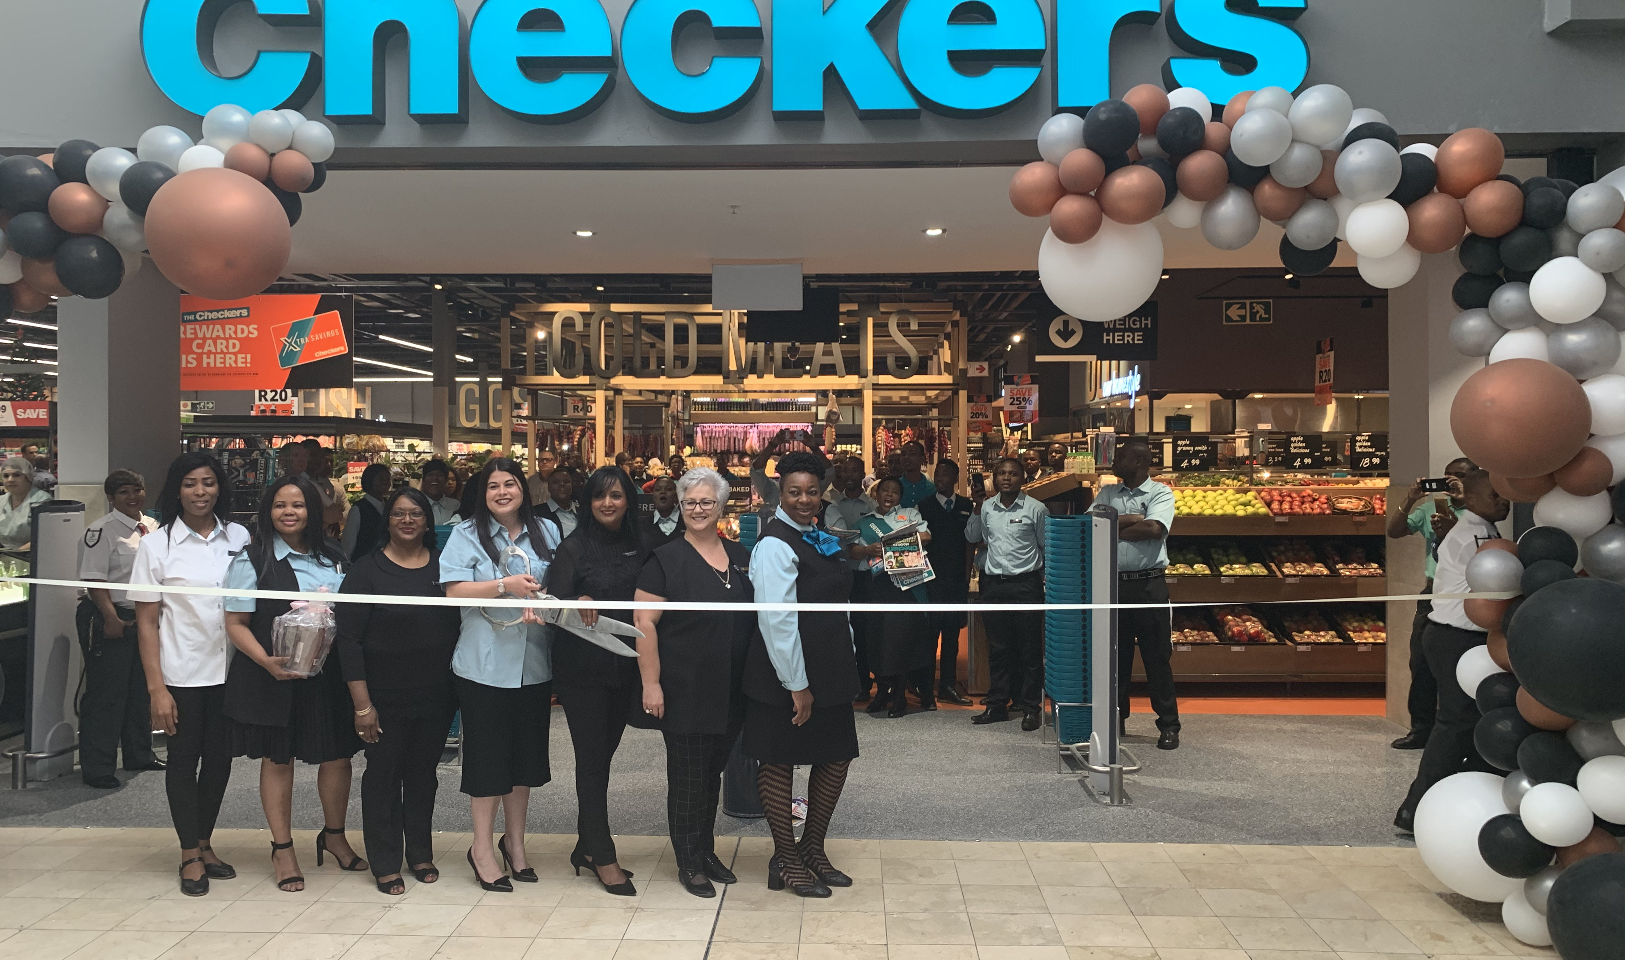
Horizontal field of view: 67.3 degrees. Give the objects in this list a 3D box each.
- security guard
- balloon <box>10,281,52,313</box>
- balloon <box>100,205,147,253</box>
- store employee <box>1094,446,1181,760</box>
[{"bbox_3d":[-3.579,0.746,6.330,0.360,1.600,0.480,0,1,24],"label":"security guard"},{"bbox_3d":[-2.873,-0.701,4.480,0.180,0.175,0.180,0,1,2],"label":"balloon"},{"bbox_3d":[-2.505,-0.934,4.480,0.205,0.200,0.205,0,1,2],"label":"balloon"},{"bbox_3d":[1.896,0.676,7.220,0.550,1.760,0.400,1,1,27],"label":"store employee"}]

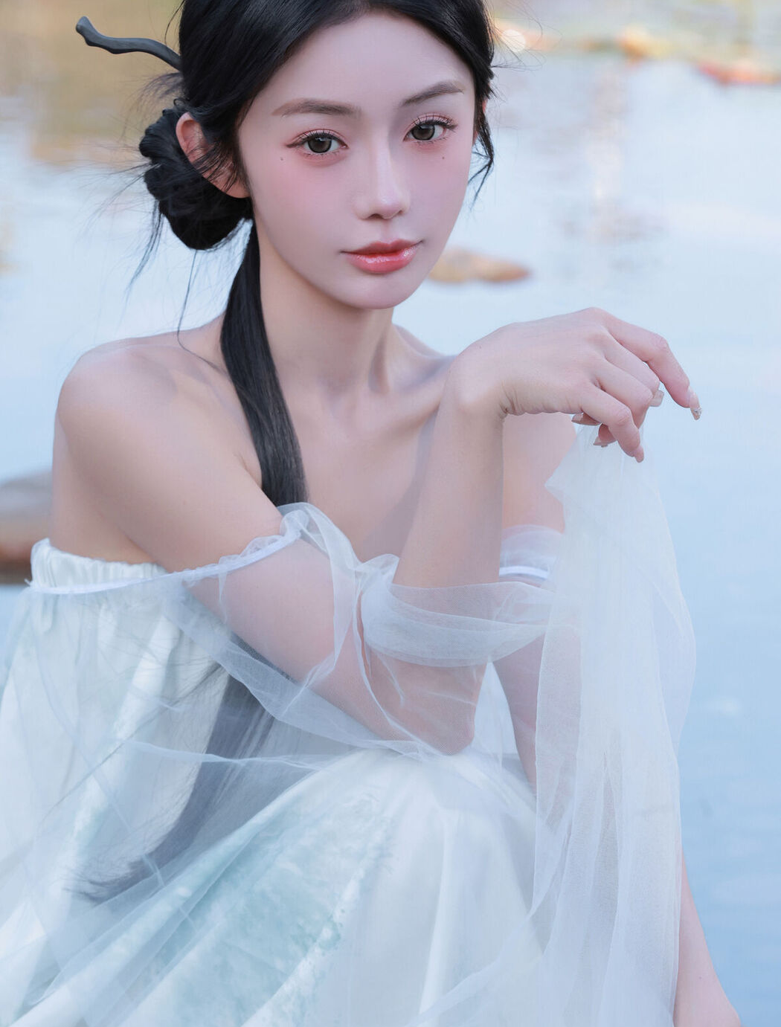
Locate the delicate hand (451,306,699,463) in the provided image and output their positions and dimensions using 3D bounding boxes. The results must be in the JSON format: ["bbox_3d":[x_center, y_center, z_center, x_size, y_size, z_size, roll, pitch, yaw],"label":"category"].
[{"bbox_3d":[0.097,-0.070,3.285,0.149,0.071,0.097,9,30,4],"label":"delicate hand"}]

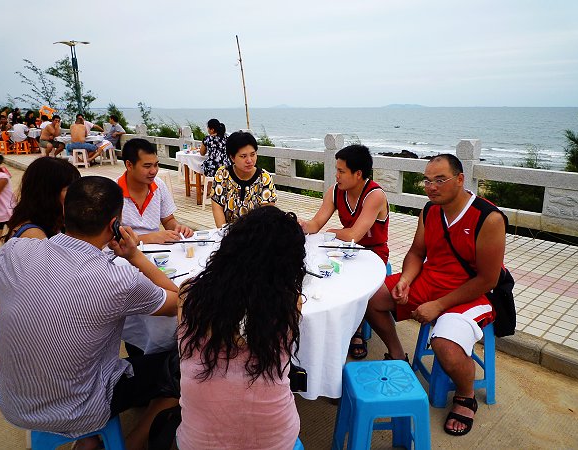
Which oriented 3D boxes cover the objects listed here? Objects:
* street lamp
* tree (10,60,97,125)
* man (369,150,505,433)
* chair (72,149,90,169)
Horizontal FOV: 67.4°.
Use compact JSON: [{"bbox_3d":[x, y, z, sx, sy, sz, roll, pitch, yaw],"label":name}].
[{"bbox_3d":[-8.096,-4.990,16.769,1.310,3.950,0.350,-13,20,-40],"label":"street lamp"},{"bbox_3d":[-9.600,-4.948,17.827,3.300,3.500,3.000,-8,17,-26],"label":"tree"},{"bbox_3d":[0.772,0.300,2.286,0.640,1.330,0.640,-14,20,-42],"label":"man"},{"bbox_3d":[-5.509,-1.779,11.473,0.350,0.460,0.350,-3,15,-11],"label":"chair"}]

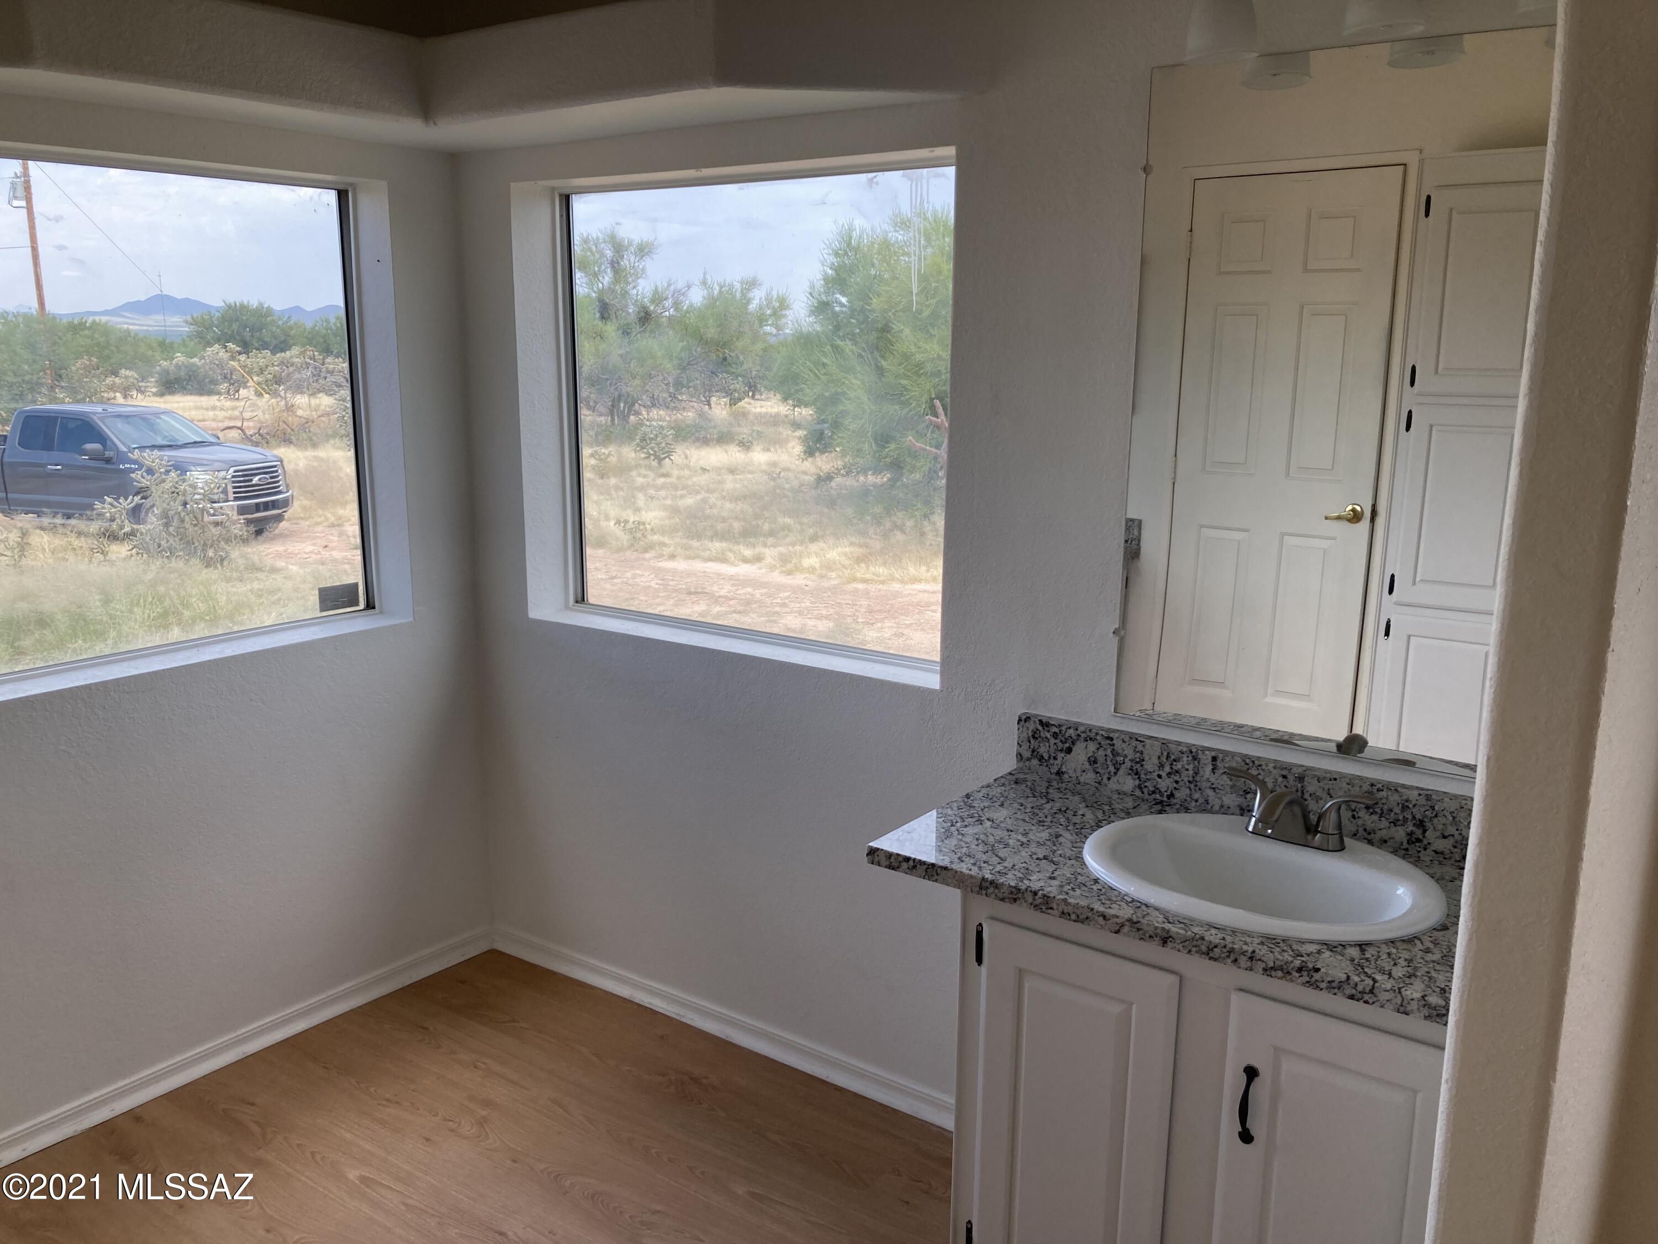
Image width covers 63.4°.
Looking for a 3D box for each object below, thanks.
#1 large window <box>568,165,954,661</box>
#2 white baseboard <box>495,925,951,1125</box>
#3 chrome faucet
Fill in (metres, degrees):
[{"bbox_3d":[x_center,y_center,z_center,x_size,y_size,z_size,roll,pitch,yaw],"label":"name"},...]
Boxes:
[{"bbox_3d":[-0.153,-0.446,2.878,1.123,0.971,0.080,9,15,35],"label":"large window"},{"bbox_3d":[-0.224,0.913,3.000,1.592,0.057,0.014,9,15,35],"label":"white baseboard"},{"bbox_3d":[0.692,0.294,2.014,0.230,0.099,0.163,9,15,35],"label":"chrome faucet"}]

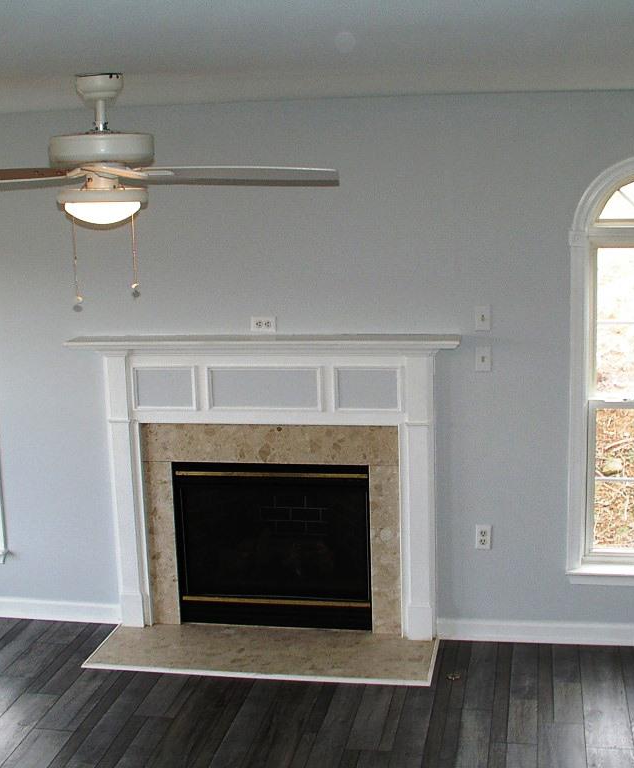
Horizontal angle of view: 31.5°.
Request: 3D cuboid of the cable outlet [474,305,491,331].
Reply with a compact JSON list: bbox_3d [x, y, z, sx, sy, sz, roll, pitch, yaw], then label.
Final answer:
[{"bbox_3d":[0.721,-0.283,4.869,0.069,0.114,0.010,0,10,10],"label":"cable outlet"}]

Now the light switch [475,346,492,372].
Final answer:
[{"bbox_3d":[0.726,-0.106,4.899,0.069,0.114,0.010,0,10,10],"label":"light switch"}]

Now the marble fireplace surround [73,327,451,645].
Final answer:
[{"bbox_3d":[-0.234,0.488,5.083,1.755,1.398,0.190,0,10,10],"label":"marble fireplace surround"}]

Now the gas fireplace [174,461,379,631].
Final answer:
[{"bbox_3d":[-0.177,0.725,5.352,0.918,0.782,0.350,0,10,10],"label":"gas fireplace"}]

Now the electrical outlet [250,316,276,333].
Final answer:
[{"bbox_3d":[-0.242,-0.266,5.043,0.114,0.070,0.010,0,10,10],"label":"electrical outlet"}]

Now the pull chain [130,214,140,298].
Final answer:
[{"bbox_3d":[-0.549,-0.389,3.380,0.022,0.240,0.022,-2,10,-1],"label":"pull chain"}]

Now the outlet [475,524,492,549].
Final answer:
[{"bbox_3d":[0.747,0.689,5.036,0.069,0.114,0.010,0,10,10],"label":"outlet"}]

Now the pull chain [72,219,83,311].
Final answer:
[{"bbox_3d":[-0.722,-0.365,3.380,0.025,0.265,0.025,-2,10,-1],"label":"pull chain"}]

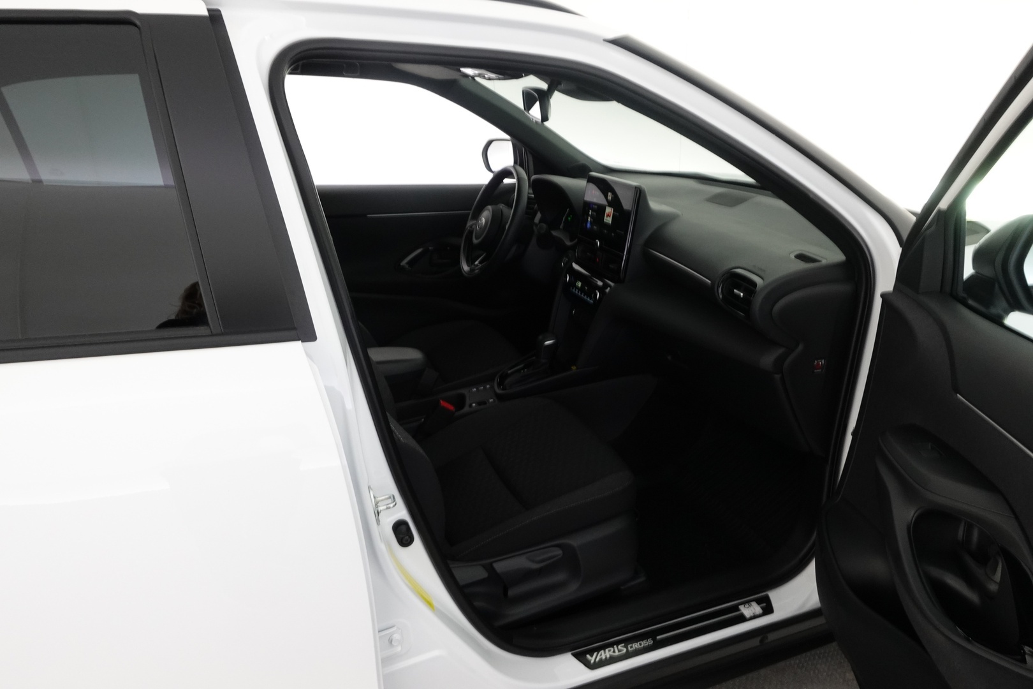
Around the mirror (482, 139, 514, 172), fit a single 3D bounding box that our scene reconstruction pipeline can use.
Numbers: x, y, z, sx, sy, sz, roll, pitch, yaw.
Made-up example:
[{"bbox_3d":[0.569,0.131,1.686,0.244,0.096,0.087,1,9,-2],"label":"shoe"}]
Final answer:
[{"bbox_3d":[-0.024,-0.700,2.599,0.125,0.150,0.210,-12,25,-33],"label":"mirror"}]

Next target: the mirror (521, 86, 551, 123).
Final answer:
[{"bbox_3d":[0.045,-0.566,1.626,0.037,0.068,0.230,-8,22,-4],"label":"mirror"}]

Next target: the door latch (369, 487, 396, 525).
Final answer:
[{"bbox_3d":[-0.184,0.218,0.937,0.037,0.053,0.035,-7,23,-22],"label":"door latch"}]

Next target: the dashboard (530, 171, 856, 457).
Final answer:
[{"bbox_3d":[0.473,-0.197,1.968,0.630,0.490,1.400,-7,23,-22],"label":"dashboard"}]

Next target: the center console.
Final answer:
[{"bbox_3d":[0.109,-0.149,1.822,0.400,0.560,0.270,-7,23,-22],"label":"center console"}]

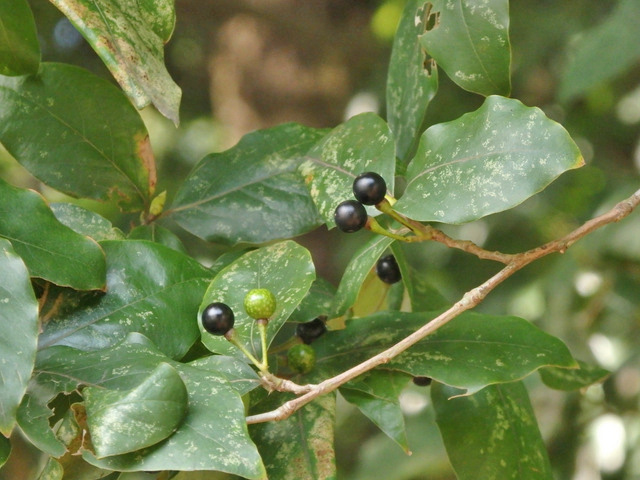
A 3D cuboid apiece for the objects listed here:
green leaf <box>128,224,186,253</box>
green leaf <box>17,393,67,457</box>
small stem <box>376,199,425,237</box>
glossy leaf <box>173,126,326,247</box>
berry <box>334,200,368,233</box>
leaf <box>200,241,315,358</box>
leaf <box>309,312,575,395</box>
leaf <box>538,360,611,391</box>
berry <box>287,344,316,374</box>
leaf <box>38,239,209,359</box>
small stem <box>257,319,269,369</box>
[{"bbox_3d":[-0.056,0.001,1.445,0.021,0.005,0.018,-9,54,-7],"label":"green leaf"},{"bbox_3d":[-0.094,0.062,1.400,0.015,0.023,0.005,-29,-24,-7],"label":"green leaf"},{"bbox_3d":[0.027,-0.008,1.400,0.019,0.004,0.004,38,0,-9],"label":"small stem"},{"bbox_3d":[-0.023,-0.019,1.435,0.064,0.041,0.011,-18,-30,-7],"label":"glossy leaf"},{"bbox_3d":[0.011,-0.008,1.400,0.011,0.011,0.011,0,10,0],"label":"berry"},{"bbox_3d":[-0.021,0.021,1.420,0.037,0.045,0.009,11,-24,5],"label":"leaf"},{"bbox_3d":[0.043,0.039,1.425,0.090,0.012,0.034,1,49,1],"label":"leaf"},{"bbox_3d":[0.088,0.047,1.455,0.029,0.005,0.016,1,41,-8],"label":"leaf"},{"bbox_3d":[-0.006,0.041,1.425,0.010,0.010,0.010,0,10,0],"label":"berry"},{"bbox_3d":[-0.068,0.021,1.420,0.068,0.042,0.014,-20,-30,-5],"label":"leaf"},{"bbox_3d":[-0.019,0.035,1.400,0.003,0.017,0.003,-5,9,0],"label":"small stem"}]

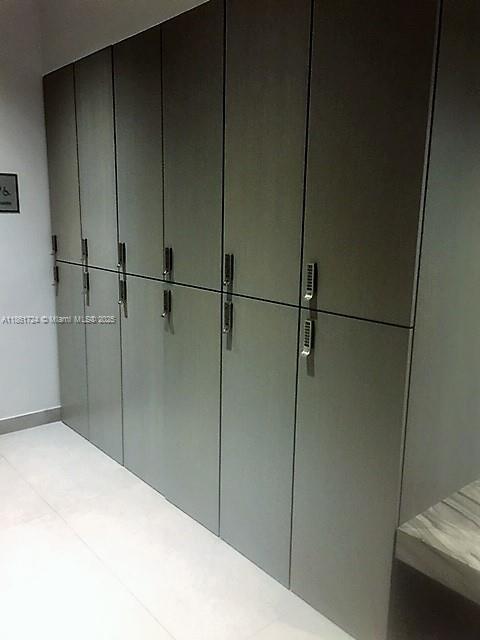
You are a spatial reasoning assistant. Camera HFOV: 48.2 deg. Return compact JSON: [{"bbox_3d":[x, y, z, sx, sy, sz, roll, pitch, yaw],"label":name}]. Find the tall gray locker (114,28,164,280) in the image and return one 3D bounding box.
[{"bbox_3d":[-0.324,-0.776,2.671,0.420,1.100,0.438,-8,15,-40],"label":"tall gray locker"}]

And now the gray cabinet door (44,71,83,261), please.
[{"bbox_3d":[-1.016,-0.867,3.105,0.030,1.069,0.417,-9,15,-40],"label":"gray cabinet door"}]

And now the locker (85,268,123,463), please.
[{"bbox_3d":[-0.625,0.231,3.207,0.420,1.092,0.435,-8,15,-40],"label":"locker"}]

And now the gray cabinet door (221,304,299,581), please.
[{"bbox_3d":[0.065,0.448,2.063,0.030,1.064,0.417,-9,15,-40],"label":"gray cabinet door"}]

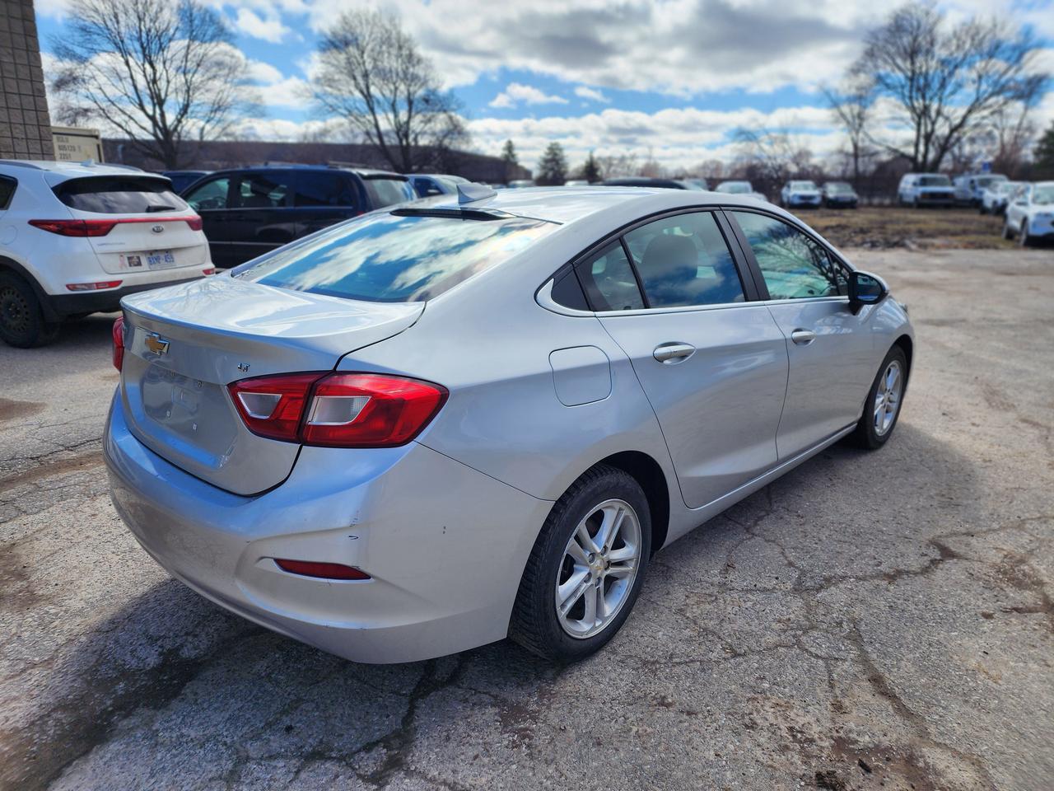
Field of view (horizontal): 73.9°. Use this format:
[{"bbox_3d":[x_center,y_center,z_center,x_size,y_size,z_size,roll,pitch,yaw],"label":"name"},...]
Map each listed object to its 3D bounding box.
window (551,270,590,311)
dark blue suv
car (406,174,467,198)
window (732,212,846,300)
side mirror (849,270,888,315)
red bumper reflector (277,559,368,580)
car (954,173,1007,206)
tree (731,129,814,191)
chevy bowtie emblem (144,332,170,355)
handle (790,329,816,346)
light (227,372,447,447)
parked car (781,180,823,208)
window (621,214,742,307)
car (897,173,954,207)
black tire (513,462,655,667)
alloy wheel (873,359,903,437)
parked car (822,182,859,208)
[{"bbox_3d":[0.119,-0.298,2.044,0.165,0.140,0.030,-16,-1,-44],"label":"window"},{"bbox_3d":[-4.535,-3.103,12.575,5.100,1.750,1.950,5,17,16],"label":"dark blue suv"},{"bbox_3d":[-2.172,-4.514,17.299,4.700,1.730,1.880,14,21,38],"label":"car"},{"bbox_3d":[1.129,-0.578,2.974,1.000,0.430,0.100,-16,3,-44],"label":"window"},{"bbox_3d":[1.565,-0.476,3.209,0.190,0.175,0.130,16,22,41],"label":"side mirror"},{"bbox_3d":[-0.484,0.400,1.629,0.240,0.055,0.050,5,17,13],"label":"red bumper reflector"},{"bbox_3d":[32.305,-14.499,49.671,2.050,2.100,5.500,7,17,19],"label":"car"},{"bbox_3d":[24.118,-22.007,67.558,7.300,6.400,7.000,1,16,0],"label":"tree"},{"bbox_3d":[-1.032,-0.141,1.952,0.180,0.060,0.020,16,22,42],"label":"chevy bowtie emblem"},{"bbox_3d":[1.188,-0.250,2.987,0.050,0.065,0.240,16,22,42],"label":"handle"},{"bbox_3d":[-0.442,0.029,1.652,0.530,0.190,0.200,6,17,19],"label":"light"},{"bbox_3d":[16.771,-12.346,42.946,1.850,1.630,4.600,5,17,14],"label":"parked car"},{"bbox_3d":[0.559,-0.468,2.479,0.650,0.370,0.040,-16,-1,-44],"label":"window"},{"bbox_3d":[24.235,-12.521,42.767,2.000,2.000,5.500,6,17,17],"label":"car"},{"bbox_3d":[0.164,0.523,2.275,0.210,0.630,0.635,16,22,41],"label":"black tire"},{"bbox_3d":[2.061,0.001,4.133,0.160,0.445,0.445,16,22,42],"label":"alloy wheel"},{"bbox_3d":[20.770,-13.250,46.361,1.820,1.530,4.500,5,17,13],"label":"parked car"}]

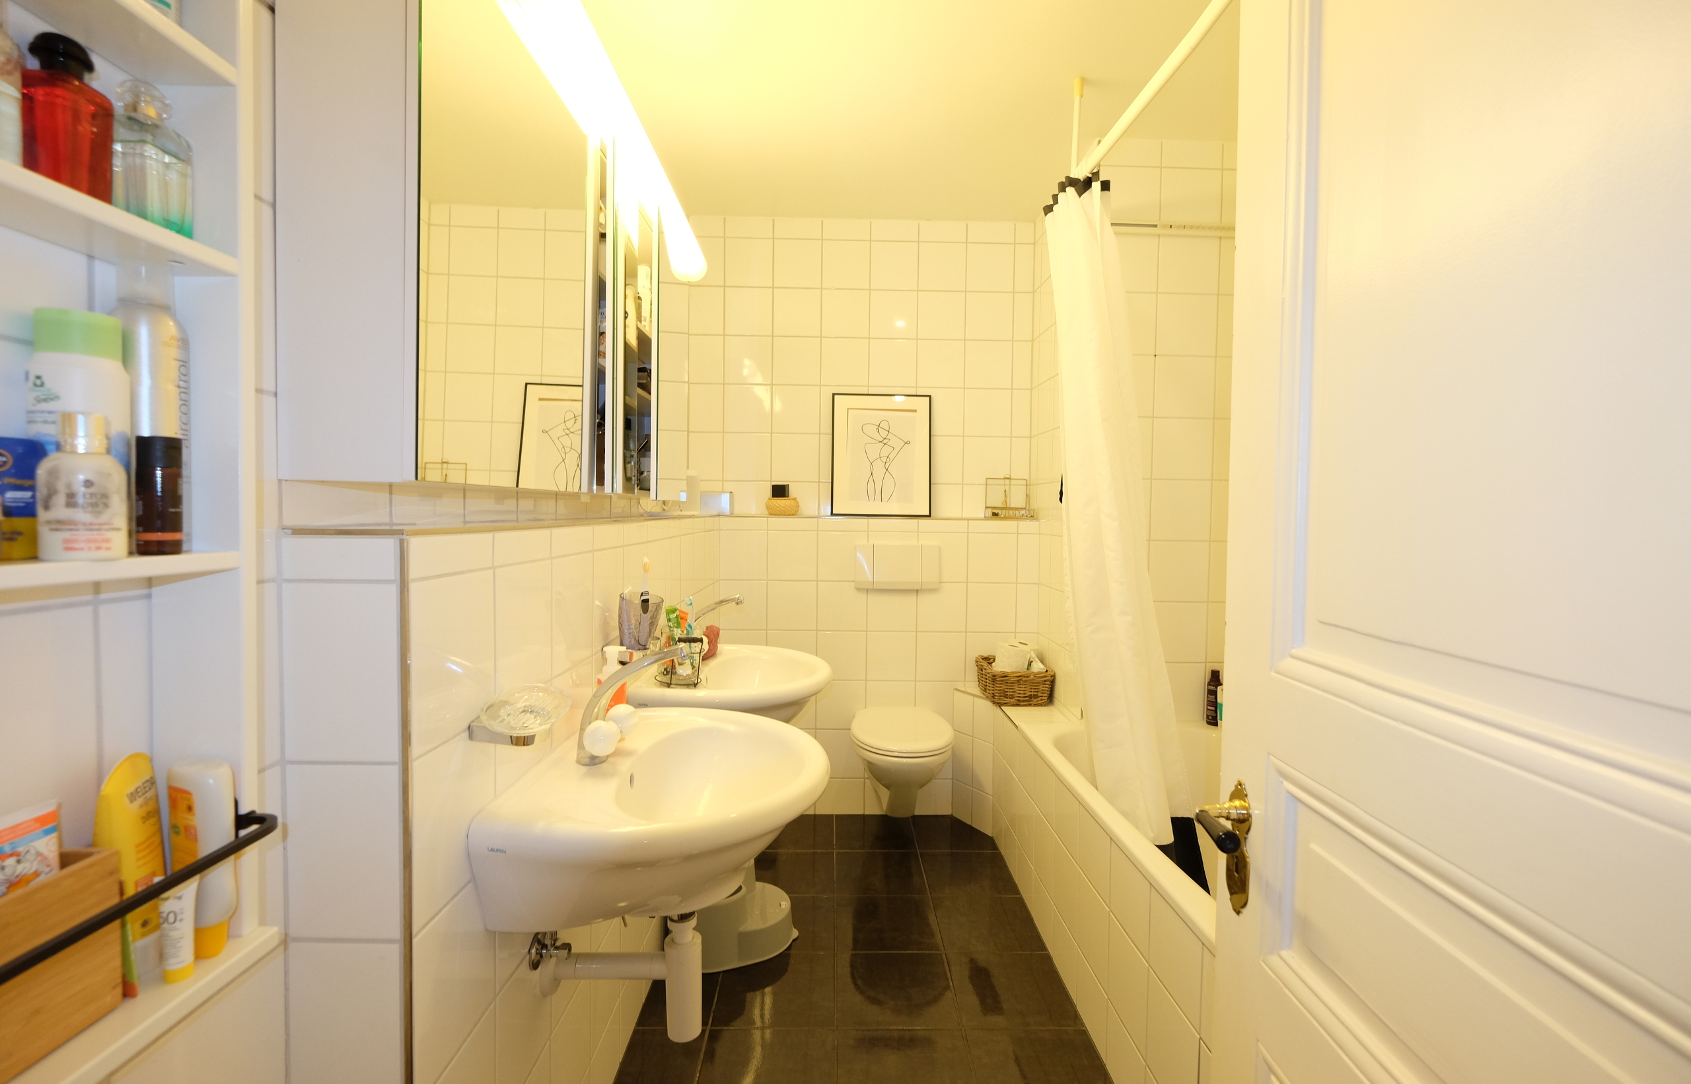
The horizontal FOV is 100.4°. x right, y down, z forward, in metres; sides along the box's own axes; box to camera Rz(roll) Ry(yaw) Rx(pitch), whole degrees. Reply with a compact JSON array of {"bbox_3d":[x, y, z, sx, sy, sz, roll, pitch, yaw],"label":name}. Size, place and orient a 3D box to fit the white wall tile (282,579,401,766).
[{"bbox_3d":[-0.540,0.140,0.763,0.120,0.196,0.010,1,2,-1],"label":"white wall tile"}]

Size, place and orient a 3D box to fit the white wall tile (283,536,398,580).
[{"bbox_3d":[-0.547,0.017,0.767,0.121,0.048,0.011,1,3,-1],"label":"white wall tile"}]

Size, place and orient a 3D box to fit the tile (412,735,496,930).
[{"bbox_3d":[-0.484,0.338,0.871,0.011,0.197,0.190,1,3,-1],"label":"tile"}]

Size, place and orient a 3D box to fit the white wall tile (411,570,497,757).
[{"bbox_3d":[-0.476,0.136,0.860,0.010,0.198,0.184,1,2,-1],"label":"white wall tile"}]

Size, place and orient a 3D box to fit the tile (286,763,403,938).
[{"bbox_3d":[-0.545,0.337,0.772,0.120,0.197,0.010,1,2,-1],"label":"tile"}]

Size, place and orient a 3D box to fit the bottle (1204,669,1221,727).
[{"bbox_3d":[1.194,0.504,2.281,0.043,0.186,0.053,-1,3,-38],"label":"bottle"}]

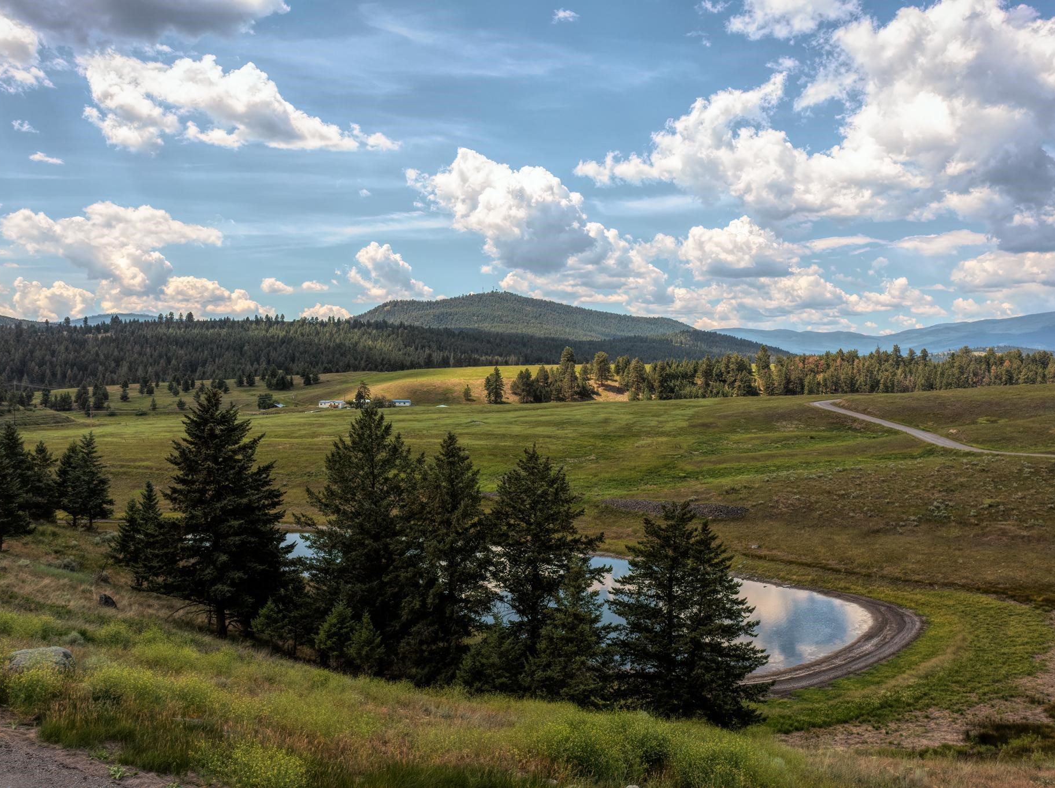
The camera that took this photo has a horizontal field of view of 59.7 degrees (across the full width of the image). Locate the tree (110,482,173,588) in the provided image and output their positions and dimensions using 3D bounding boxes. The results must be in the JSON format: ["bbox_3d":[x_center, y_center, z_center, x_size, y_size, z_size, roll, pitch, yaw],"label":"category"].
[{"bbox_3d":[-16.781,6.113,40.000,2.700,4.600,2.600,-1,1,-23],"label":"tree"}]

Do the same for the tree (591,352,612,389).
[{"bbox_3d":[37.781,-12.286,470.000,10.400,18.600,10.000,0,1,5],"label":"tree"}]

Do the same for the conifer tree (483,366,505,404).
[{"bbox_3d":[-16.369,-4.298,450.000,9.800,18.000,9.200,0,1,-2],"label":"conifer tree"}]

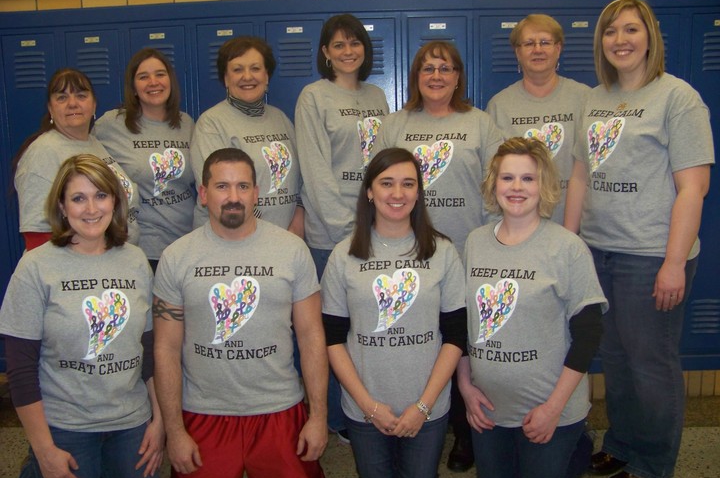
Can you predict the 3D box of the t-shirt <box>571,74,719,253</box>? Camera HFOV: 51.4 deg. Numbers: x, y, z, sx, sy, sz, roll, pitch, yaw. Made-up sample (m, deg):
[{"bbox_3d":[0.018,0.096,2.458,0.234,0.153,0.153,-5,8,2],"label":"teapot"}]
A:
[{"bbox_3d":[0.981,-0.252,2.600,0.480,0.620,0.310,3,7,42],"label":"t-shirt"}]

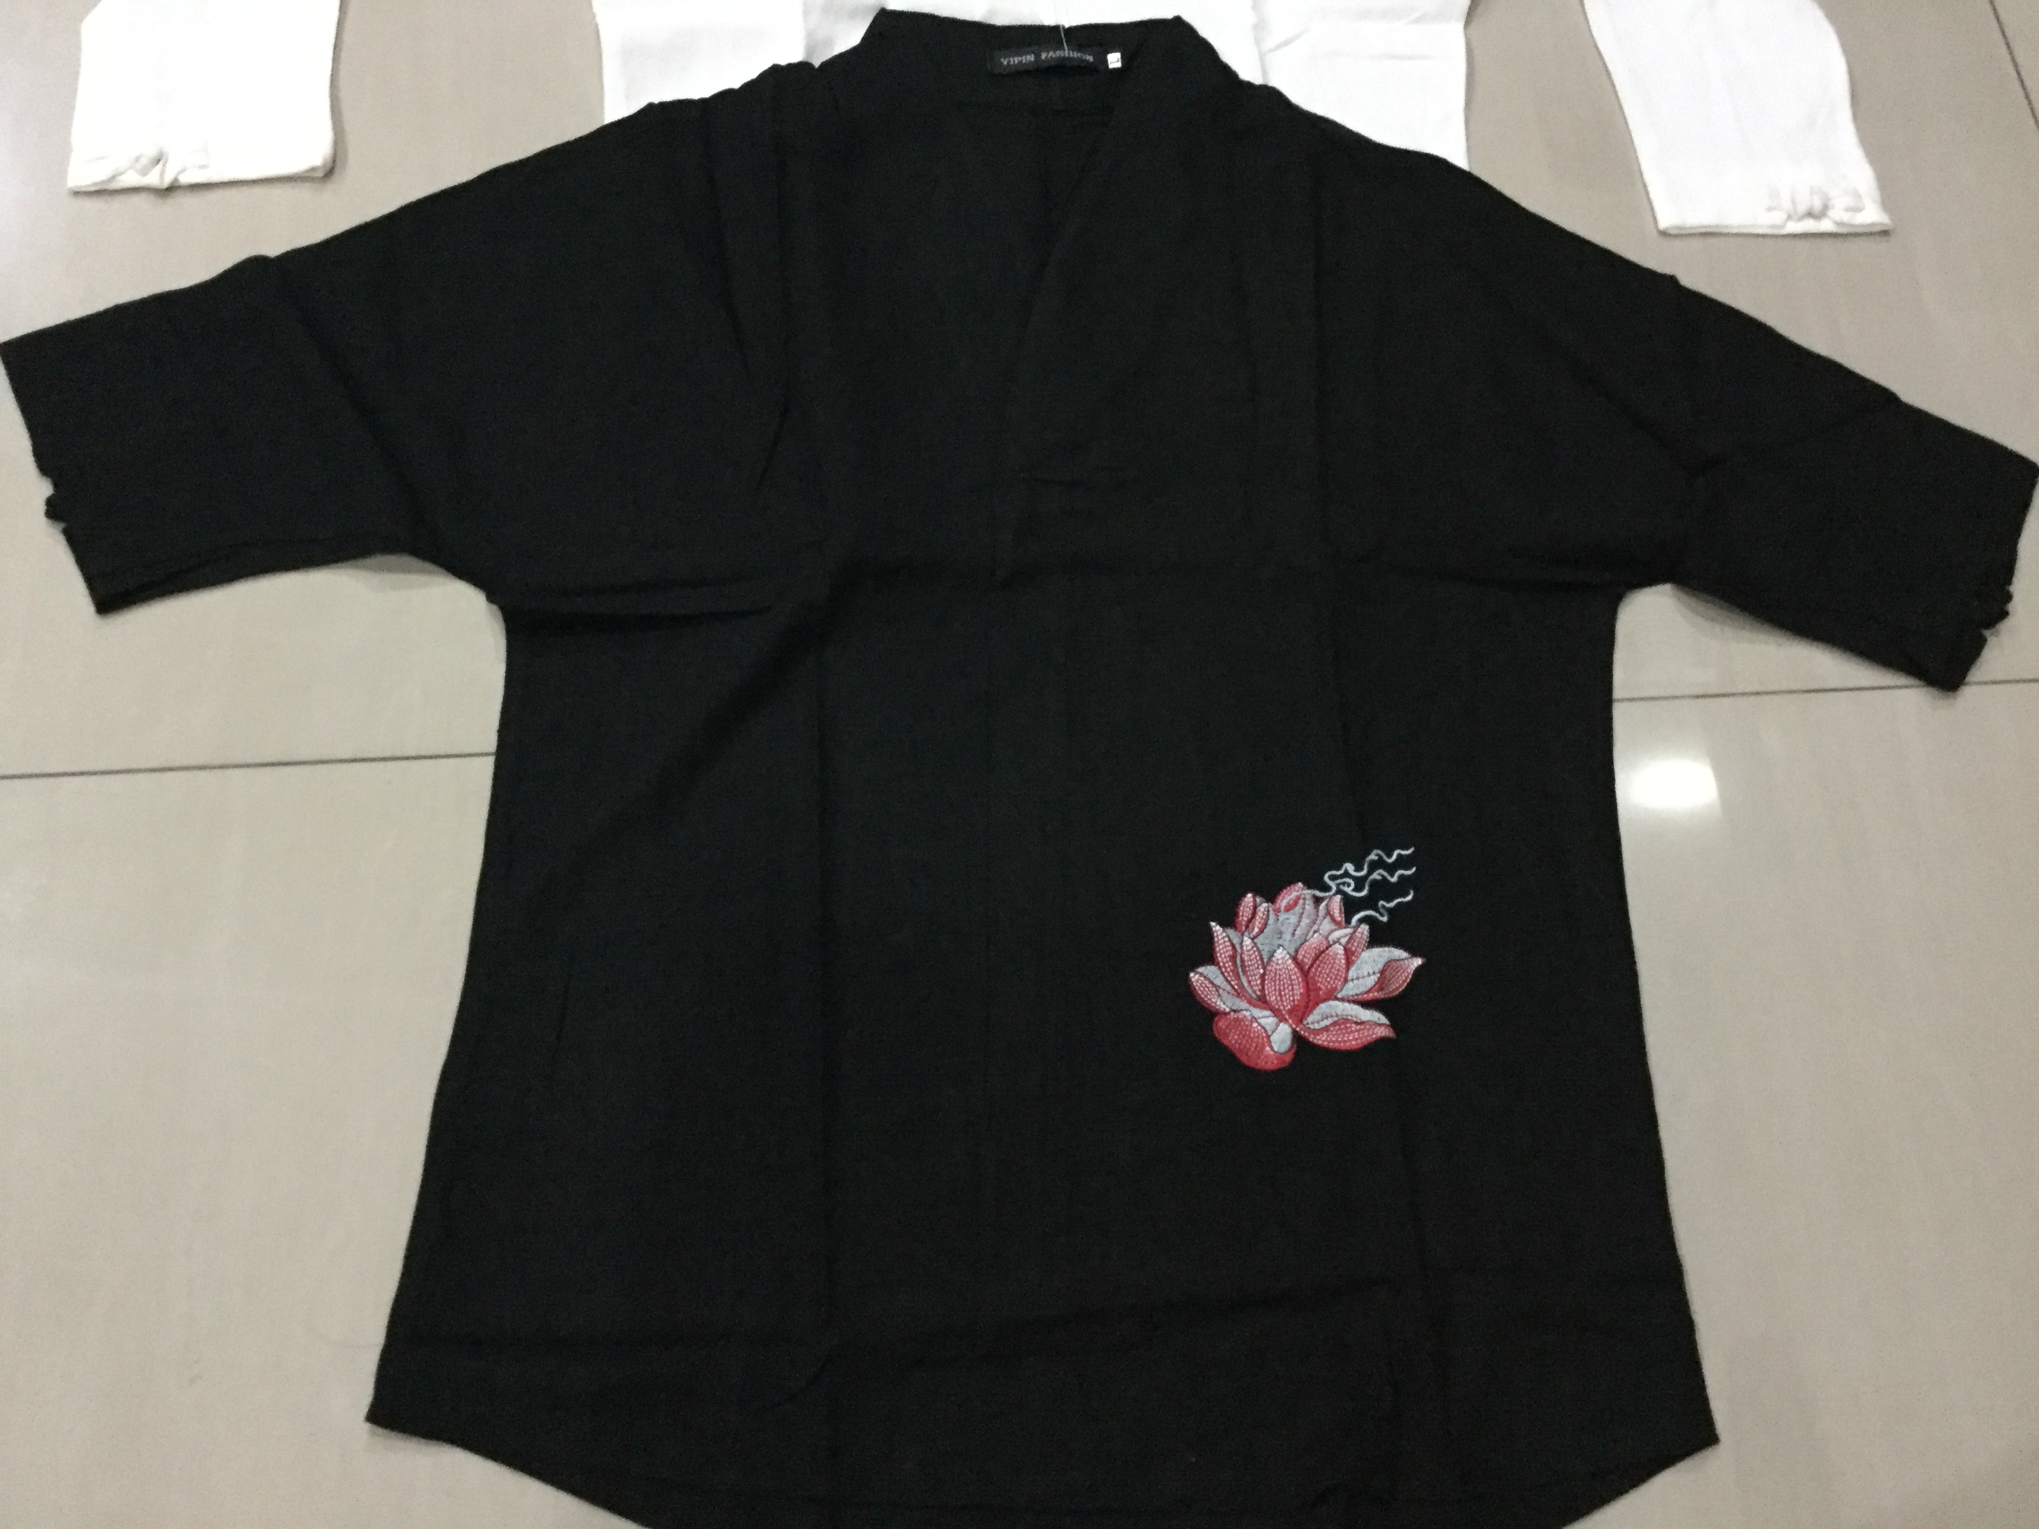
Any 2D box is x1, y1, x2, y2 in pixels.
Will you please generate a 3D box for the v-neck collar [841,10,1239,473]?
[{"bbox_3d":[0.011,-0.269,0.916,0.199,0.036,0.284,2,67,-4],"label":"v-neck collar"}]

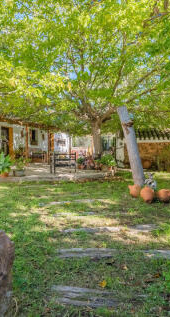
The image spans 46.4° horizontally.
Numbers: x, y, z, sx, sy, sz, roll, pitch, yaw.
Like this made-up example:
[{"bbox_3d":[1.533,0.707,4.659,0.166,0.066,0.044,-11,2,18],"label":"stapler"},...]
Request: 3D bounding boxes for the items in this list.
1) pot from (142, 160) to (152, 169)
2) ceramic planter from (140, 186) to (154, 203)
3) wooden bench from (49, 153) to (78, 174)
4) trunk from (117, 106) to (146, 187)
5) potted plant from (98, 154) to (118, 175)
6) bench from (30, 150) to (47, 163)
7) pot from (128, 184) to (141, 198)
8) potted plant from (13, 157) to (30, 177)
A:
[{"bbox_3d":[3.584,0.348,11.500,0.520,0.500,0.520,0,1,0],"label":"pot"},{"bbox_3d":[1.329,0.787,4.250,0.280,0.350,0.280,0,1,0],"label":"ceramic planter"},{"bbox_3d":[-0.813,0.172,7.600,0.980,0.800,0.500,0,1,-24],"label":"wooden bench"},{"bbox_3d":[1.253,-0.327,5.400,0.280,2.200,0.280,-12,1,-6],"label":"trunk"},{"bbox_3d":[0.874,0.221,7.700,0.720,0.720,0.680,0,1,0],"label":"potted plant"},{"bbox_3d":[-3.119,-0.101,13.300,0.500,0.800,1.200,1,1,41],"label":"bench"},{"bbox_3d":[1.135,0.749,4.500,0.290,0.300,0.260,0,1,0],"label":"pot"},{"bbox_3d":[-2.081,0.262,6.500,0.500,0.620,0.480,0,1,0],"label":"potted plant"}]

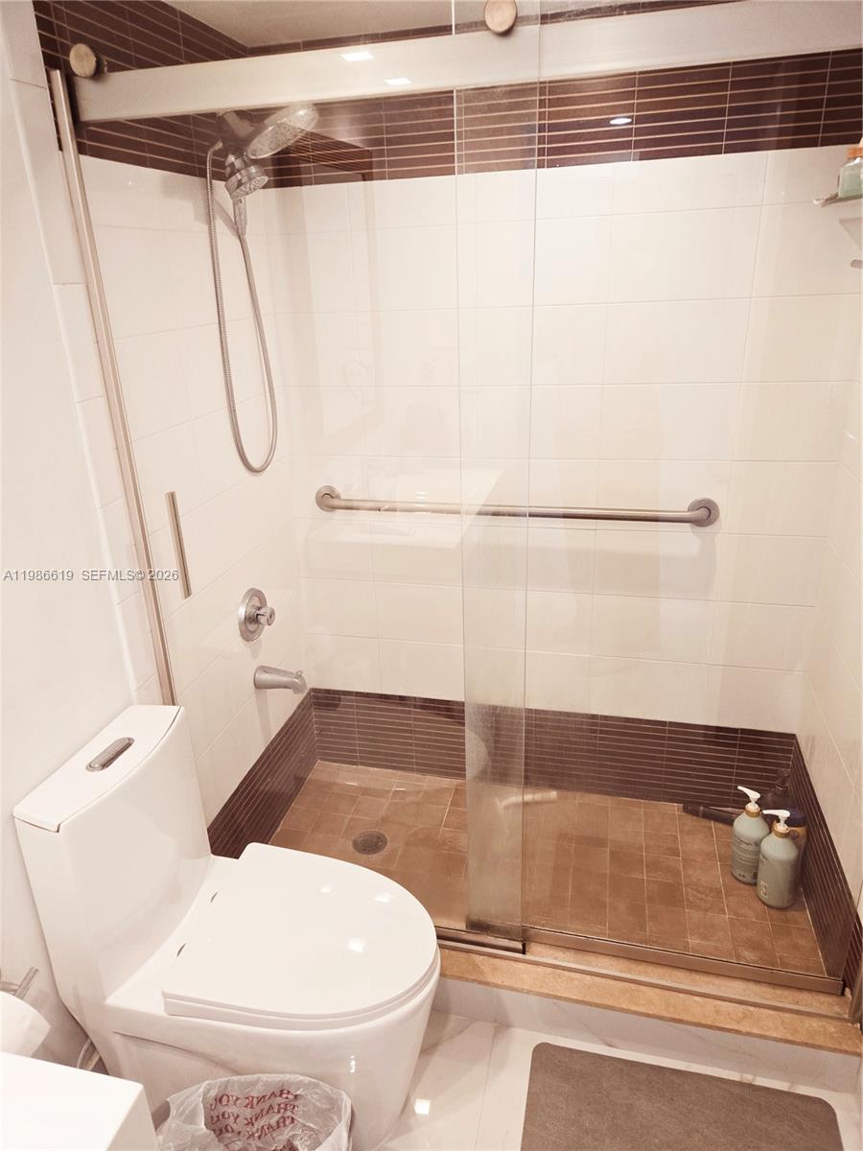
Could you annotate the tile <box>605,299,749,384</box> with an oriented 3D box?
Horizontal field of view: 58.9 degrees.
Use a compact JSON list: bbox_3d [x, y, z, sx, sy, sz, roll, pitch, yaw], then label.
[{"bbox_3d":[0.608,-0.581,1.913,0.330,0.196,0.011,3,22,14],"label":"tile"}]

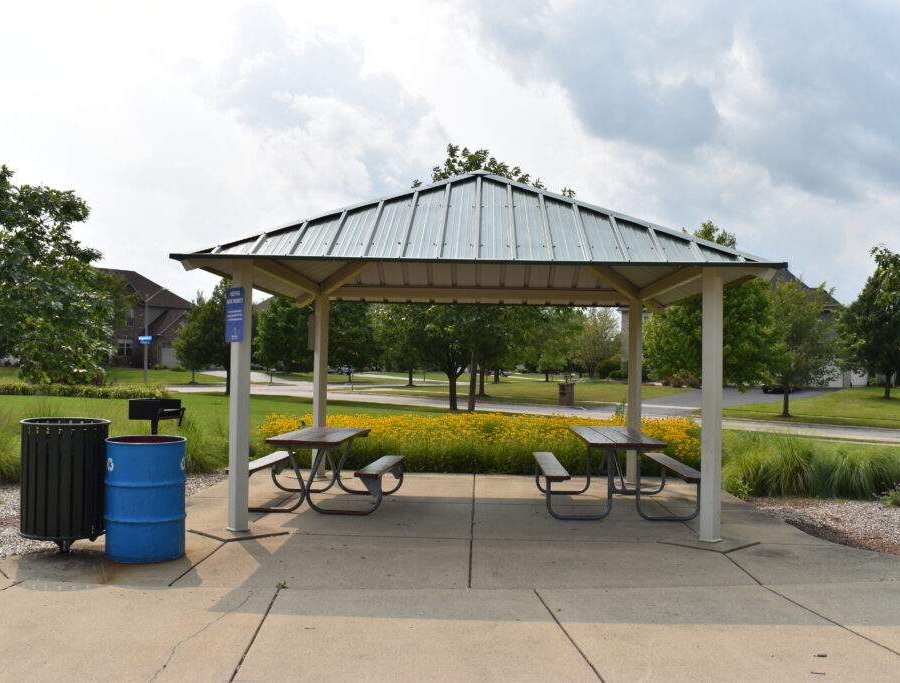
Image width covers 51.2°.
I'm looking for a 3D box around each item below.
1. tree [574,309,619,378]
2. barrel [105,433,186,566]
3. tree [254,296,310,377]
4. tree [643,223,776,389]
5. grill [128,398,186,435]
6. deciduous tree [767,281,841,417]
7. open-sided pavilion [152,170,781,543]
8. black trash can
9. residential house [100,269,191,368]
[{"bbox_3d":[12.871,0.130,83.035,4.800,6.105,4.800,1,-2,0],"label":"tree"},{"bbox_3d":[-2.254,1.150,6.969,0.590,0.870,0.590,1,-2,0],"label":"barrel"},{"bbox_3d":[-15.779,-0.508,90.043,5.900,7.628,5.900,1,-2,0],"label":"tree"},{"bbox_3d":[6.779,-0.374,24.523,3.700,5.491,3.700,1,-2,0],"label":"tree"},{"bbox_3d":[-3.231,1.149,10.270,0.450,1.027,0.520,0,-2,18],"label":"grill"},{"bbox_3d":[13.741,0.271,37.013,3.600,5.364,3.600,1,-2,0],"label":"deciduous tree"},{"bbox_3d":[0.287,-0.063,10.058,4.980,3.559,4.980,1,-2,2],"label":"open-sided pavilion"},{"bbox_3d":[-2.880,1.087,7.011,0.682,0.978,0.682,1,-2,0],"label":"black trash can"},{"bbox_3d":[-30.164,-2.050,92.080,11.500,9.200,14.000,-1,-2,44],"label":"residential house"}]

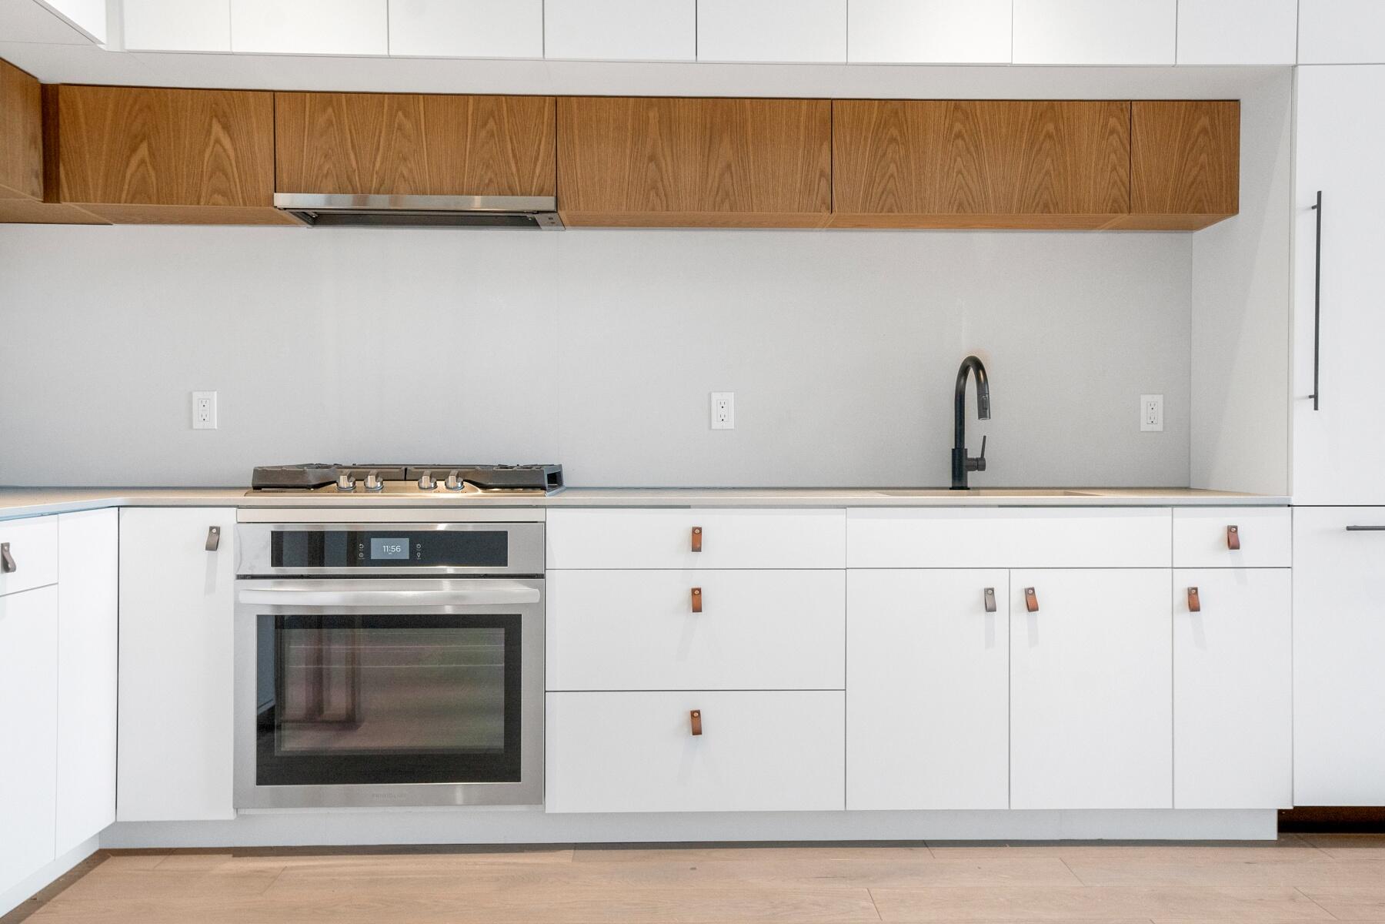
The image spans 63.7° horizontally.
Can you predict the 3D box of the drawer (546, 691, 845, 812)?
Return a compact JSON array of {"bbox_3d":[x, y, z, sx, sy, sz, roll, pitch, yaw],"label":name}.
[{"bbox_3d":[0.002,0.733,3.097,0.761,0.306,0.520,0,1,-2],"label":"drawer"}]

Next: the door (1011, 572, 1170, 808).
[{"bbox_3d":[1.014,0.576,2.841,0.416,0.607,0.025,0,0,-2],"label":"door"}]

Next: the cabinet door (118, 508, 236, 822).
[{"bbox_3d":[-1.270,0.501,2.752,0.282,0.772,0.040,0,1,-2],"label":"cabinet door"}]

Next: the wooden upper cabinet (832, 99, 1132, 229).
[{"bbox_3d":[0.805,-0.853,3.277,0.845,0.318,0.315,0,1,-2],"label":"wooden upper cabinet"}]

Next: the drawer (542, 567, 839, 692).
[{"bbox_3d":[0.003,0.424,3.072,0.760,0.310,0.500,0,1,-2],"label":"drawer"}]

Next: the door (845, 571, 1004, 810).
[{"bbox_3d":[0.596,0.574,2.827,0.412,0.605,0.025,0,0,-2],"label":"door"}]

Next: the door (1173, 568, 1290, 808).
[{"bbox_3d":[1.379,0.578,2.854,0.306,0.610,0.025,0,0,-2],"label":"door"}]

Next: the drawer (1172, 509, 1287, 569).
[{"bbox_3d":[1.384,0.194,3.137,0.309,0.154,0.520,0,1,-2],"label":"drawer"}]

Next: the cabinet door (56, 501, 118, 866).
[{"bbox_3d":[-1.450,0.507,2.657,0.024,0.777,0.272,0,0,-1],"label":"cabinet door"}]

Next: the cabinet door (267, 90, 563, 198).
[{"bbox_3d":[-0.759,-0.870,3.076,0.766,0.279,0.020,0,1,-2],"label":"cabinet door"}]

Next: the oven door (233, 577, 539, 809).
[{"bbox_3d":[-0.741,0.568,2.730,0.752,0.569,0.080,0,1,-2],"label":"oven door"}]

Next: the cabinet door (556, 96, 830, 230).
[{"bbox_3d":[0.007,-0.853,3.120,0.763,0.317,0.030,0,1,-2],"label":"cabinet door"}]

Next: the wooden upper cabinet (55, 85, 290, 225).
[{"bbox_3d":[-1.447,-0.869,3.198,0.583,0.323,0.268,0,1,-2],"label":"wooden upper cabinet"}]

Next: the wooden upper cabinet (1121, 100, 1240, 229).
[{"bbox_3d":[1.382,-0.857,3.297,0.309,0.317,0.315,0,1,-2],"label":"wooden upper cabinet"}]

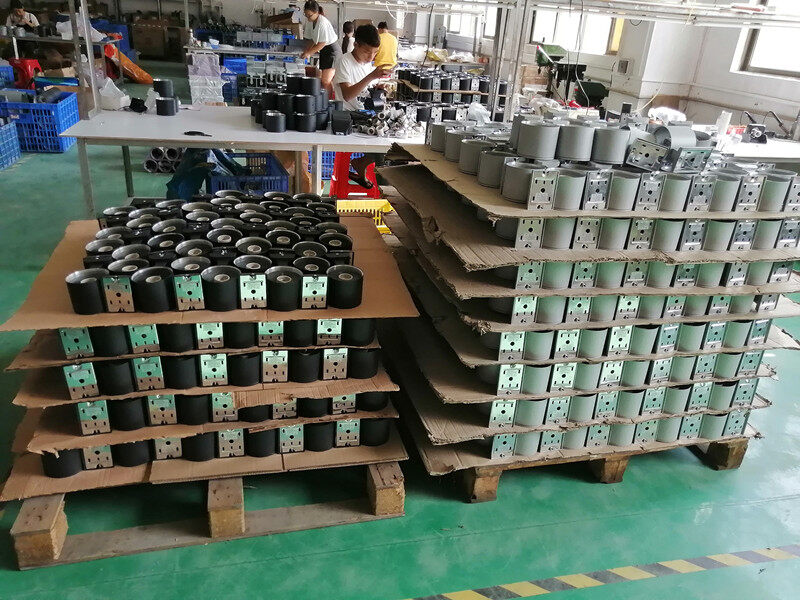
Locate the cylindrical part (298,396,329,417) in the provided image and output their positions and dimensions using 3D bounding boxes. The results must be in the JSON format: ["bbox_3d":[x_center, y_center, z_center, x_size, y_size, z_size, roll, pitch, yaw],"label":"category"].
[{"bbox_3d":[-0.296,0.317,2.036,0.123,0.105,0.123,-2,26,-13],"label":"cylindrical part"}]

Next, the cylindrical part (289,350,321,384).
[{"bbox_3d":[-0.312,0.199,2.000,0.109,0.103,0.109,-3,25,-14],"label":"cylindrical part"}]

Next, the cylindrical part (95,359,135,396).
[{"bbox_3d":[-0.882,0.221,1.861,0.109,0.103,0.109,-3,25,-14],"label":"cylindrical part"}]

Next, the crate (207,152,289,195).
[{"bbox_3d":[-1.183,-0.857,4.646,0.542,0.380,0.711,-5,27,-19],"label":"crate"}]

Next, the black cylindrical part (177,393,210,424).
[{"bbox_3d":[-0.663,0.332,1.947,0.109,0.103,0.109,-3,25,-14],"label":"black cylindrical part"}]

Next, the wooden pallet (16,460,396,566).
[{"bbox_3d":[-0.657,0.447,2.289,1.121,0.137,1.100,-3,25,-14],"label":"wooden pallet"}]

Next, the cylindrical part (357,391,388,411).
[{"bbox_3d":[-0.102,0.307,2.086,0.123,0.105,0.123,3,25,-2],"label":"cylindrical part"}]

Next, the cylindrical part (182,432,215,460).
[{"bbox_3d":[-0.658,0.453,1.971,0.109,0.103,0.109,-3,25,-14],"label":"cylindrical part"}]

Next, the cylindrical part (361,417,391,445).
[{"bbox_3d":[-0.089,0.435,2.102,0.109,0.103,0.109,3,24,-2],"label":"cylindrical part"}]

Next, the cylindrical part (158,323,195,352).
[{"bbox_3d":[-0.697,0.092,1.878,0.109,0.103,0.109,-3,25,-14],"label":"cylindrical part"}]

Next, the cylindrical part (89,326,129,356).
[{"bbox_3d":[-0.895,0.101,1.875,0.123,0.105,0.123,-2,26,-13],"label":"cylindrical part"}]

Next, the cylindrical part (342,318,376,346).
[{"bbox_3d":[-0.146,0.079,2.031,0.123,0.105,0.123,3,25,-2],"label":"cylindrical part"}]

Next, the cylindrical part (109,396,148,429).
[{"bbox_3d":[-0.857,0.336,1.913,0.123,0.105,0.123,-2,26,-13],"label":"cylindrical part"}]

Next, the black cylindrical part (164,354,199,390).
[{"bbox_3d":[-0.701,0.210,1.938,0.123,0.105,0.123,-2,26,-13],"label":"black cylindrical part"}]

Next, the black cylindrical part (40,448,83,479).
[{"bbox_3d":[-1.054,0.474,1.863,0.109,0.103,0.109,-3,25,-14],"label":"black cylindrical part"}]

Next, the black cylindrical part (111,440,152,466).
[{"bbox_3d":[-0.853,0.453,1.933,0.123,0.105,0.123,-2,26,-12],"label":"black cylindrical part"}]

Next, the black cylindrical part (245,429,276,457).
[{"bbox_3d":[-0.469,0.447,2.014,0.109,0.103,0.109,-3,25,-14],"label":"black cylindrical part"}]

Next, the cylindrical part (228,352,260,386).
[{"bbox_3d":[-0.501,0.206,1.954,0.109,0.103,0.109,-3,25,-14],"label":"cylindrical part"}]

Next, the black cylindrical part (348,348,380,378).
[{"bbox_3d":[-0.136,0.191,2.062,0.123,0.105,0.123,3,25,-2],"label":"black cylindrical part"}]

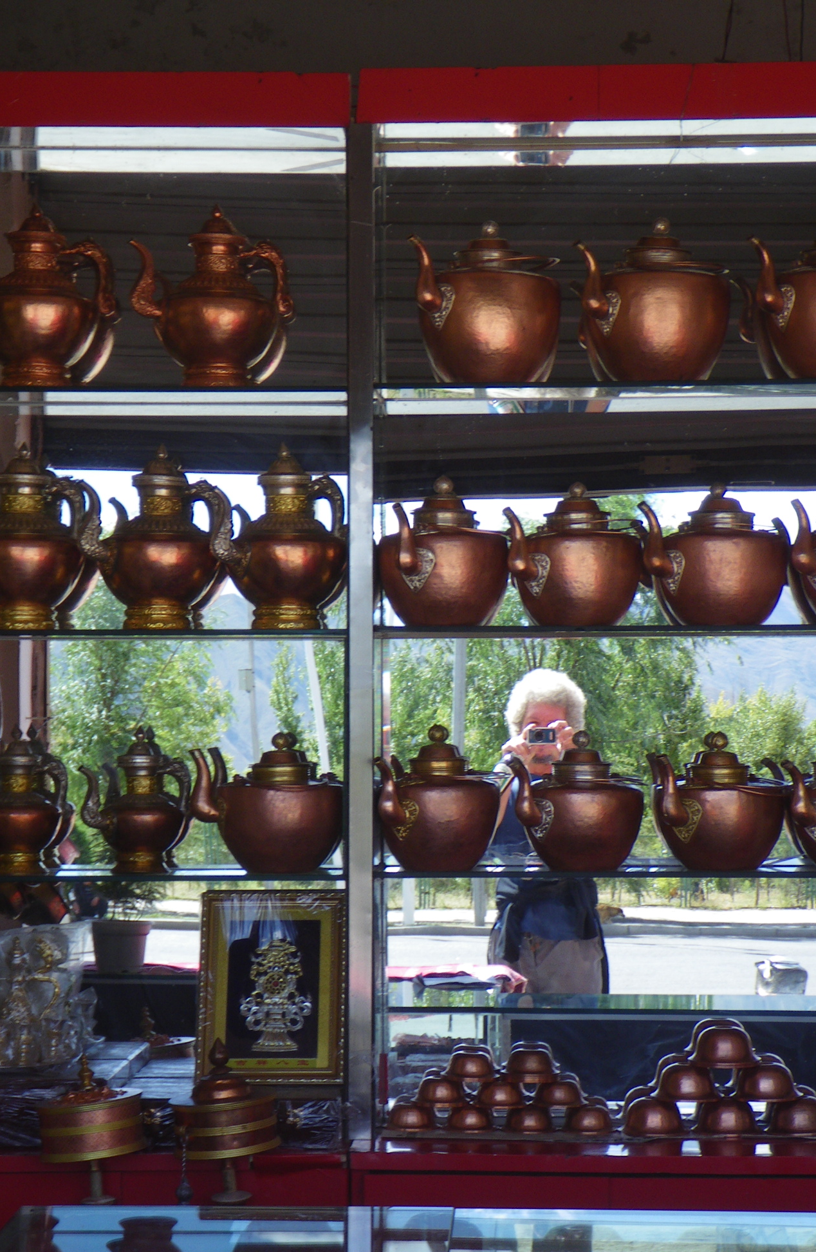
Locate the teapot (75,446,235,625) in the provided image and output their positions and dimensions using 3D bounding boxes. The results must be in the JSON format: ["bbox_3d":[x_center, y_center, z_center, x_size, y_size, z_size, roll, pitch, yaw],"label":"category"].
[{"bbox_3d":[-0.385,-0.134,4.515,0.251,0.277,0.189,1,-2,-32],"label":"teapot"}]

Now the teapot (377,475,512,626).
[{"bbox_3d":[0.050,-0.109,4.382,0.211,0.224,0.252,-1,-2,30],"label":"teapot"}]

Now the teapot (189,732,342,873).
[{"bbox_3d":[-0.209,0.265,4.478,0.230,0.210,0.188,0,-2,-9],"label":"teapot"}]

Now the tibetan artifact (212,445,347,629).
[{"bbox_3d":[-0.193,-0.134,4.511,0.243,0.277,0.183,1,-3,-38],"label":"tibetan artifact"}]

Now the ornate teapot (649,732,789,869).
[{"bbox_3d":[0.450,0.256,4.354,0.215,0.201,0.252,-2,-2,43],"label":"ornate teapot"}]

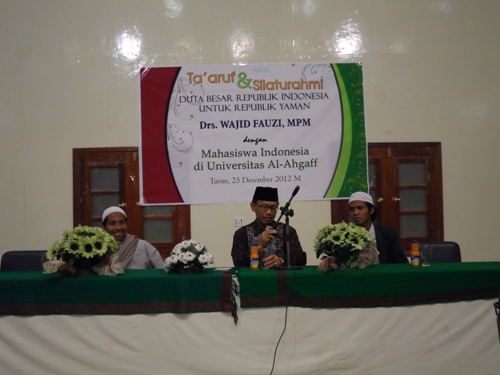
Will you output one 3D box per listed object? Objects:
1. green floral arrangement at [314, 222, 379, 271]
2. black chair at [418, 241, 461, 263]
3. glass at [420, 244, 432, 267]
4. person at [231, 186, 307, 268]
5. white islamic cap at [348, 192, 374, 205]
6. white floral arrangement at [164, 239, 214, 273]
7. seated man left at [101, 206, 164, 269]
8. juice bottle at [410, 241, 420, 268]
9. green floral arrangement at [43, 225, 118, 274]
[{"bbox_3d":[0.612,0.378,3.300,0.400,0.290,0.350,-1,-3,0],"label":"green floral arrangement"},{"bbox_3d":[1.481,0.869,3.920,0.440,0.840,0.520,-1,-3,3],"label":"black chair"},{"bbox_3d":[1.113,0.429,3.280,0.068,0.143,0.068,-1,-3,0],"label":"glass"},{"bbox_3d":[0.145,0.650,3.760,0.560,1.300,0.720,-1,-2,-2],"label":"person"},{"bbox_3d":[0.793,0.085,3.680,0.180,0.092,0.180,-1,-3,0],"label":"white islamic cap"},{"bbox_3d":[-0.378,0.431,3.250,0.300,0.200,0.250,-1,-3,0],"label":"white floral arrangement"},{"bbox_3d":[-0.910,0.712,3.600,0.580,1.200,0.750,-1,-3,-6],"label":"seated man left"},{"bbox_3d":[1.041,0.421,3.270,0.057,0.168,0.057,-1,-3,0],"label":"juice bottle"},{"bbox_3d":[-1.066,0.396,3.270,0.460,0.290,0.370,-1,-3,0],"label":"green floral arrangement"}]

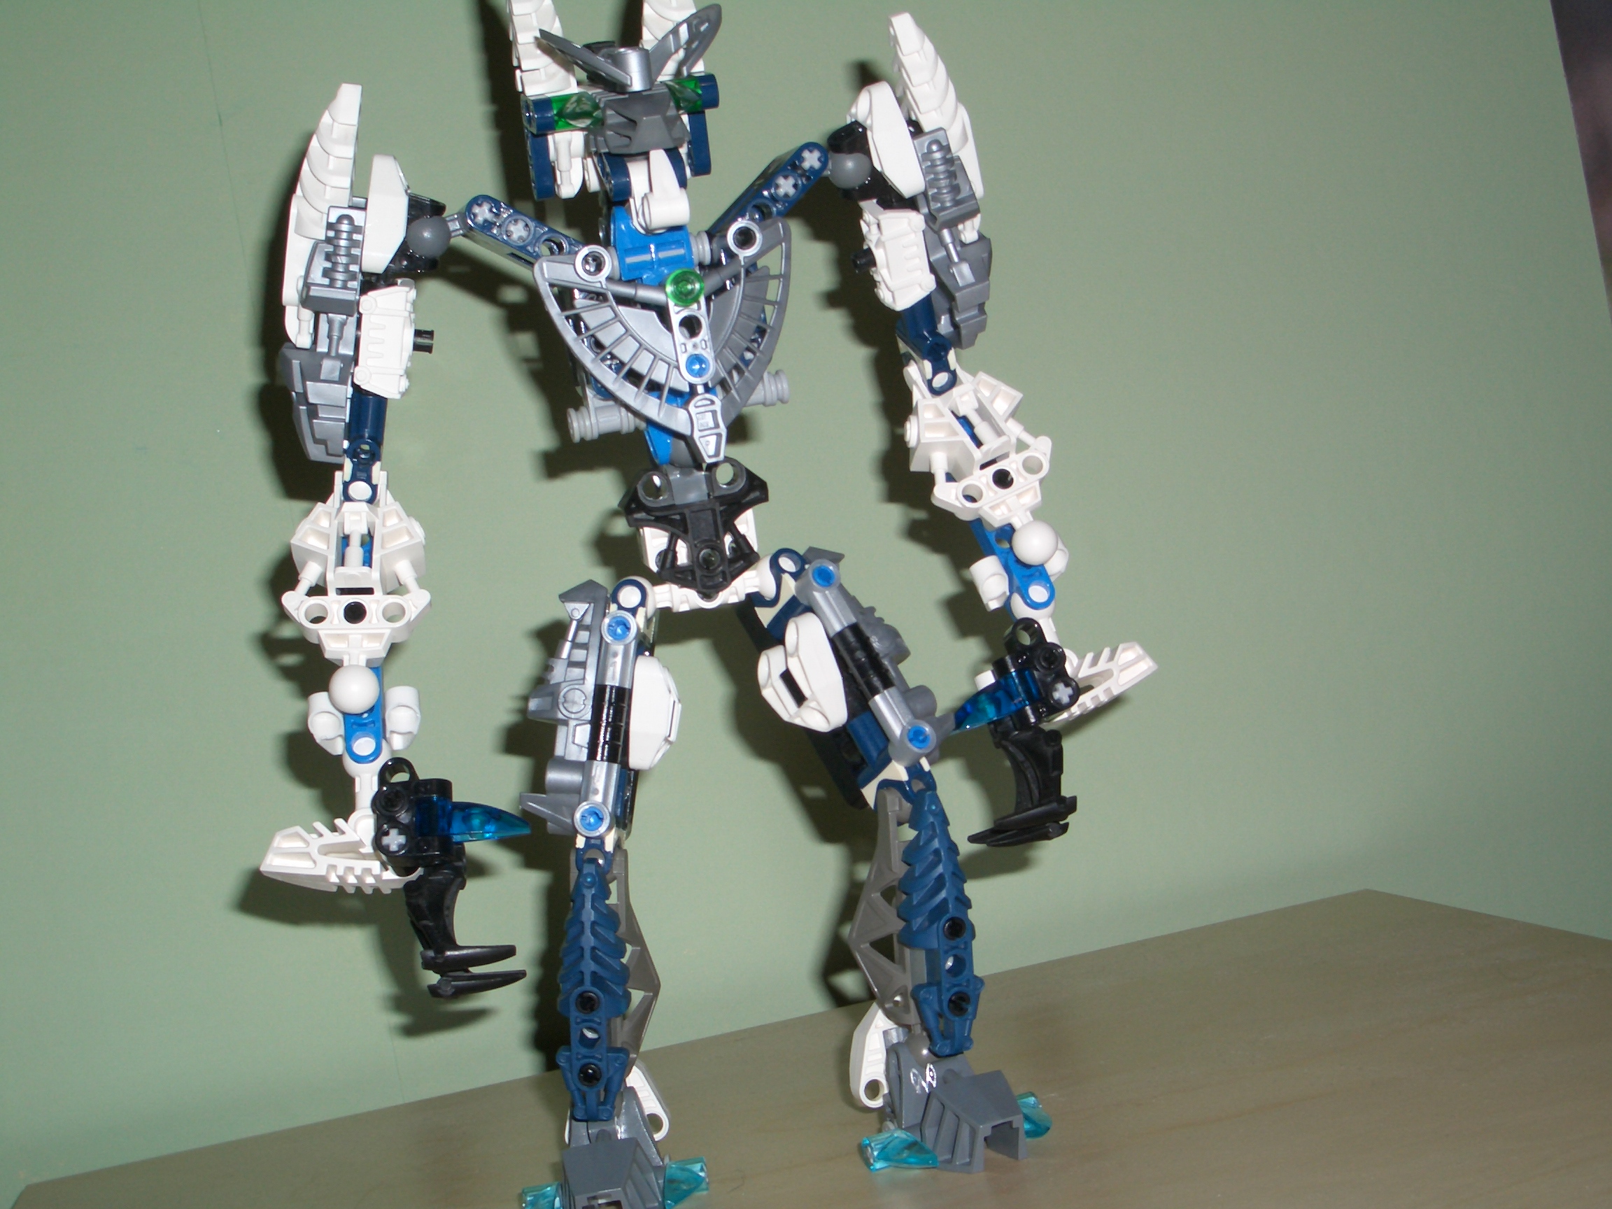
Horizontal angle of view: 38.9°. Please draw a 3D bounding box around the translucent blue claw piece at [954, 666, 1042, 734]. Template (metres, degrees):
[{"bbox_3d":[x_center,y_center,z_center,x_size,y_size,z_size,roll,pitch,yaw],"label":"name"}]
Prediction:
[{"bbox_3d":[0.041,0.020,0.484,0.023,0.009,0.008,-17,0,-28],"label":"translucent blue claw piece"}]

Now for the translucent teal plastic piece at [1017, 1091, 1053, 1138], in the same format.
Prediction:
[{"bbox_3d":[0.044,0.107,0.476,0.009,0.009,0.021,-10,0,-15],"label":"translucent teal plastic piece"}]

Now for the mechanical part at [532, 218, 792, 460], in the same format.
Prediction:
[{"bbox_3d":[-0.027,-0.054,0.466,0.053,0.046,0.025,-10,0,-13],"label":"mechanical part"}]

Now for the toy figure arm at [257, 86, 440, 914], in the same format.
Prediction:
[{"bbox_3d":[-0.094,-0.023,0.471,0.036,0.163,0.040,-2,0,-8],"label":"toy figure arm"}]

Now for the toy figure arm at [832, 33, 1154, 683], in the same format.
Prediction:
[{"bbox_3d":[0.041,-0.053,0.498,0.045,0.154,0.040,-11,0,-18],"label":"toy figure arm"}]

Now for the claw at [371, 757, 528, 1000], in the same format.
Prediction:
[{"bbox_3d":[-0.073,0.056,0.463,0.031,0.048,0.022,-1,0,-3],"label":"claw"}]

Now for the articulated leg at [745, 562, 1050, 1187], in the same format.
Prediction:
[{"bbox_3d":[0.019,0.054,0.480,0.043,0.133,0.052,-10,0,-14],"label":"articulated leg"}]

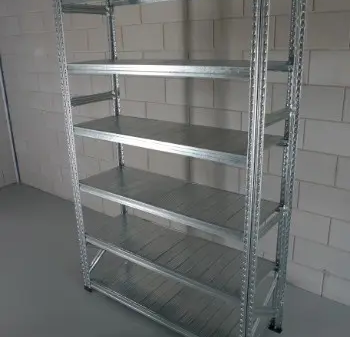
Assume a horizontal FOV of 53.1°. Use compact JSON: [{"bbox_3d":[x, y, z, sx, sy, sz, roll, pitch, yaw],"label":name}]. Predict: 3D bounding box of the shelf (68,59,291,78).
[{"bbox_3d":[-0.040,-0.543,1.890,1.170,0.056,0.400,12,22,35],"label":"shelf"}]

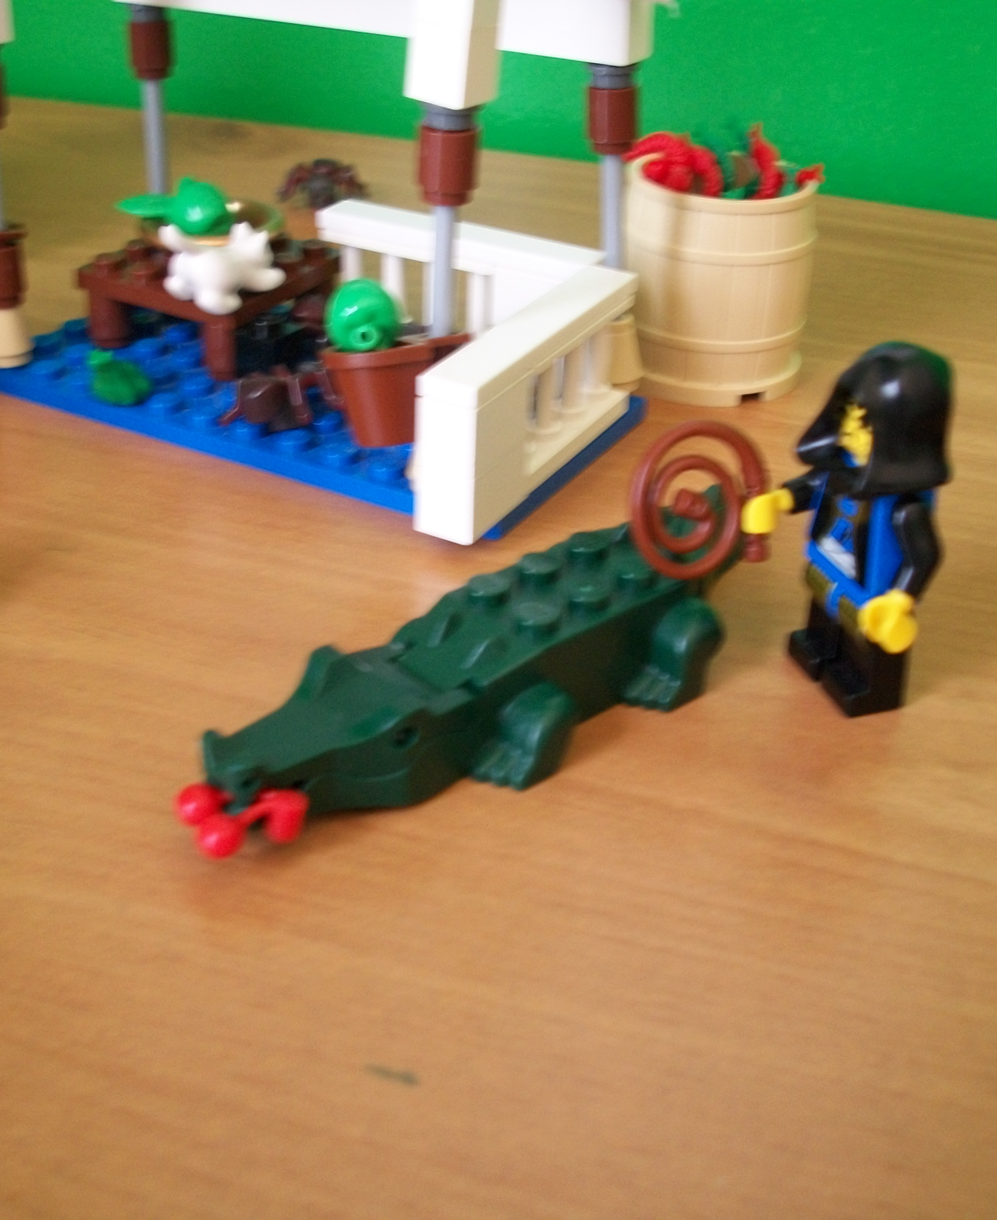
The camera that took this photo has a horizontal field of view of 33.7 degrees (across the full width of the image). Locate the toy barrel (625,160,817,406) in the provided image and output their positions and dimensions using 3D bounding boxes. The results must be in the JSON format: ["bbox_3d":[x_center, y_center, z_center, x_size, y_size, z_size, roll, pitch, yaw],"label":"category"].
[{"bbox_3d":[0.036,-0.056,0.273,0.032,0.034,0.032,1,32,-1],"label":"toy barrel"}]

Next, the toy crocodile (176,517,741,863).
[{"bbox_3d":[0.000,0.005,0.189,0.083,0.017,0.026,-23,40,-35],"label":"toy crocodile"}]

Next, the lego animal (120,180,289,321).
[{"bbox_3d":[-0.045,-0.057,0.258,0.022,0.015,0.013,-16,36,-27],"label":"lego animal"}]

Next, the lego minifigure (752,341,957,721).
[{"bbox_3d":[0.042,-0.010,0.192,0.018,0.043,0.024,-9,33,-17],"label":"lego minifigure"}]

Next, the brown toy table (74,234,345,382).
[{"bbox_3d":[-0.047,-0.053,0.276,0.032,0.015,0.032,18,35,24],"label":"brown toy table"}]

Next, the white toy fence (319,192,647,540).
[{"bbox_3d":[-0.014,-0.039,0.247,0.056,0.023,0.056,18,35,24],"label":"white toy fence"}]

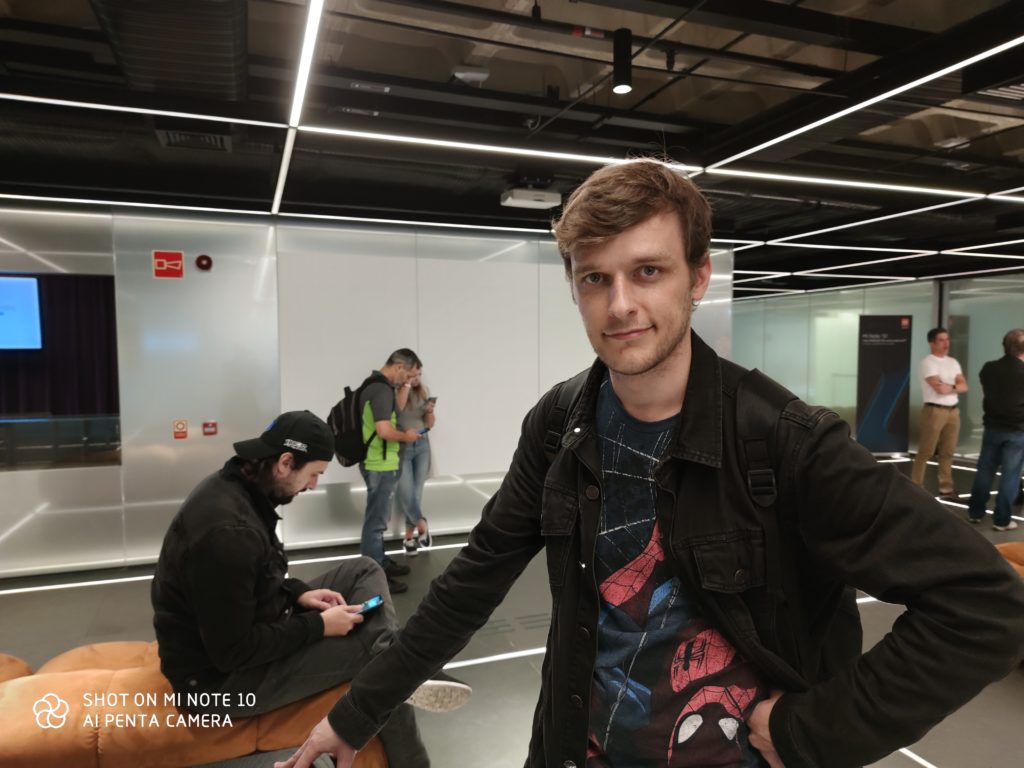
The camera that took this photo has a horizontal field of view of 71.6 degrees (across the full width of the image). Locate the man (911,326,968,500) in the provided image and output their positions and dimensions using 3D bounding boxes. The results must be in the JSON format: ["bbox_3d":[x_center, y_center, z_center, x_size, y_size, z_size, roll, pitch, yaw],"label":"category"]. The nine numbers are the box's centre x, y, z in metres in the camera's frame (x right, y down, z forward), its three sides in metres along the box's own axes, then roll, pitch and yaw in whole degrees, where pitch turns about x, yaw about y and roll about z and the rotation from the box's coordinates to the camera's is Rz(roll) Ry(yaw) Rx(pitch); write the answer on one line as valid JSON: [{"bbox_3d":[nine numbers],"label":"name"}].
[{"bbox_3d":[4.572,0.304,7.594,0.520,1.812,0.400,0,3,-3],"label":"man"}]

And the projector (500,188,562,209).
[{"bbox_3d":[0.126,-1.268,4.881,0.342,0.080,0.220,-1,3,-20],"label":"projector"}]

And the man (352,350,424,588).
[{"bbox_3d":[-0.837,0.564,4.849,0.520,1.603,0.520,-1,3,-12],"label":"man"}]

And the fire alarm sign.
[{"bbox_3d":[-2.519,-0.874,5.214,0.203,0.203,0.010,-1,3,-20],"label":"fire alarm sign"}]

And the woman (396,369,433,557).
[{"bbox_3d":[-0.774,0.595,5.635,0.450,1.468,0.420,-1,3,-12],"label":"woman"}]

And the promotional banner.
[{"bbox_3d":[5.487,0.036,10.448,0.790,2.073,0.220,0,3,3],"label":"promotional banner"}]

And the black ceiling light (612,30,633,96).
[{"bbox_3d":[0.501,-1.456,3.203,0.080,0.250,0.080,-1,3,-20],"label":"black ceiling light"}]

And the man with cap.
[{"bbox_3d":[-0.566,0.795,2.087,0.860,1.394,0.560,-1,3,-6],"label":"man with cap"}]

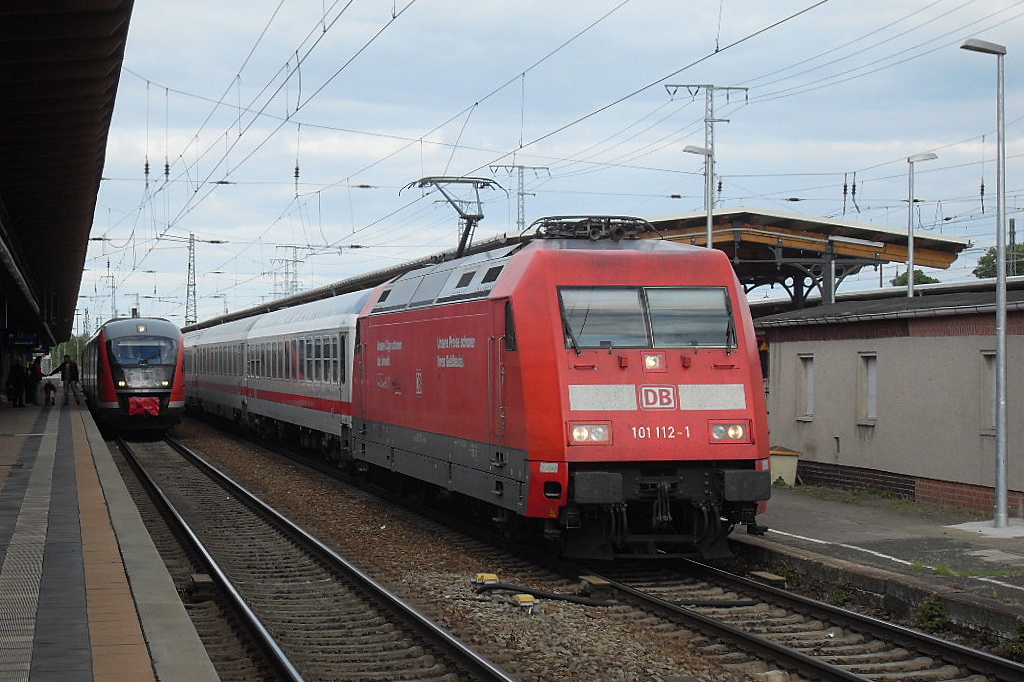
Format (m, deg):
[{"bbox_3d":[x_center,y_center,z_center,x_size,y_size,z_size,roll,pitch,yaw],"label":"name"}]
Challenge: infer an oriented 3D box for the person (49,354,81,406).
[{"bbox_3d":[-15.890,1.390,83.000,1.050,1.780,0.500,0,-1,-5],"label":"person"}]

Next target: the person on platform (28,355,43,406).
[{"bbox_3d":[-16.890,1.420,83.000,0.520,1.740,0.450,0,-1,-18],"label":"person on platform"}]

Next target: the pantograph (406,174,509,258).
[{"bbox_3d":[-0.900,-1.990,40.600,1.950,1.700,2.200,0,-1,-11],"label":"pantograph"}]

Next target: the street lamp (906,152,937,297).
[{"bbox_3d":[8.480,-0.620,48.200,0.600,6.500,0.240,0,-1,-11],"label":"street lamp"}]

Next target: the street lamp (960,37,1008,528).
[{"bbox_3d":[6.290,-0.780,31.200,0.600,6.500,0.240,0,-1,-11],"label":"street lamp"}]

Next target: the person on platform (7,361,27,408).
[{"bbox_3d":[-16.960,1.455,80.200,0.600,1.660,0.450,0,-1,-11],"label":"person on platform"}]

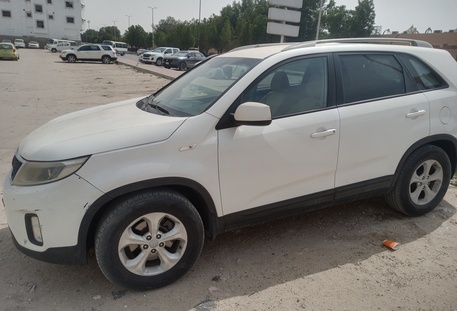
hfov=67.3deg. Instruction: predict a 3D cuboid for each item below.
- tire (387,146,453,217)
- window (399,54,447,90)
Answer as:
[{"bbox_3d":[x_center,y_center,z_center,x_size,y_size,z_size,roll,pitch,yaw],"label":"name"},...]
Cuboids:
[{"bbox_3d":[1.913,0.244,3.474,0.735,0.735,0.235,-8,19,-24],"label":"tire"},{"bbox_3d":[1.775,-0.759,3.127,0.570,0.340,0.060,-7,-4,-30],"label":"window"}]

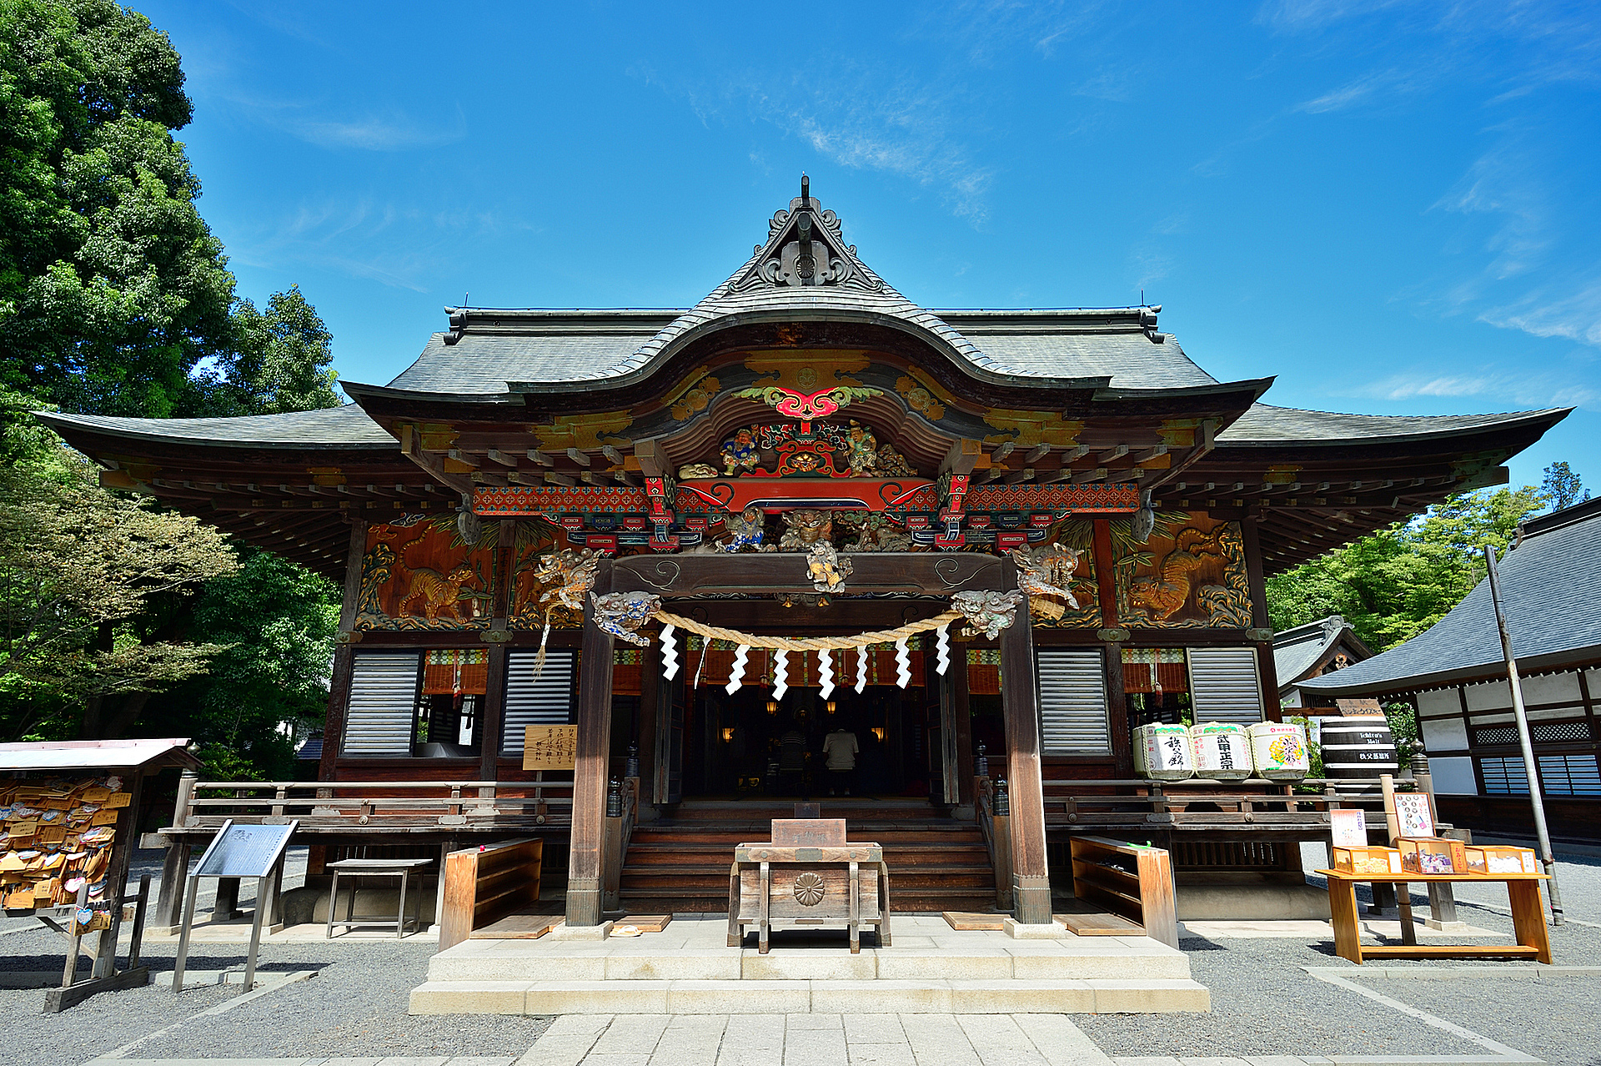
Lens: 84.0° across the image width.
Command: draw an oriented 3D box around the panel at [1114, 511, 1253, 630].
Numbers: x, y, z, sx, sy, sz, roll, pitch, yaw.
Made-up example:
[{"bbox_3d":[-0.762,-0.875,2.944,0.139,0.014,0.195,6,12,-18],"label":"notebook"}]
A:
[{"bbox_3d":[4.636,0.433,10.817,1.575,1.468,0.110,0,-15,0],"label":"panel"}]

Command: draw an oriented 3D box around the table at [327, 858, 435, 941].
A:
[{"bbox_3d":[-4.240,3.653,8.907,0.865,0.670,0.630,0,-15,0],"label":"table"}]

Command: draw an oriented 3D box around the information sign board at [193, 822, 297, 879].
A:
[{"bbox_3d":[-4.252,2.419,6.821,0.573,0.505,0.040,0,-58,0],"label":"information sign board"}]

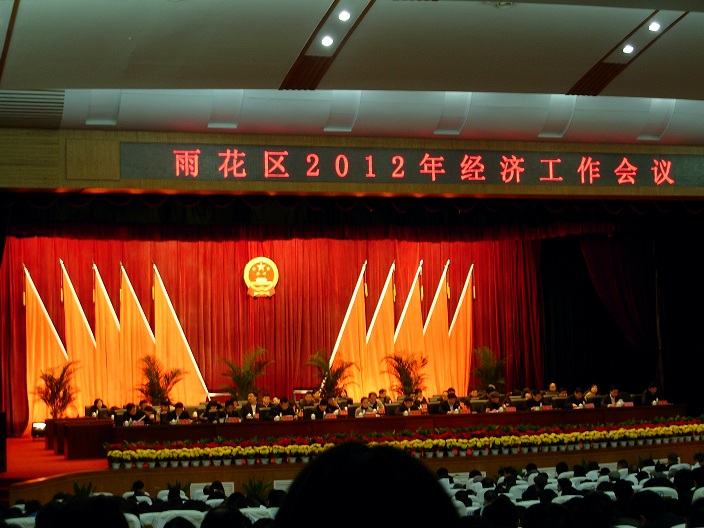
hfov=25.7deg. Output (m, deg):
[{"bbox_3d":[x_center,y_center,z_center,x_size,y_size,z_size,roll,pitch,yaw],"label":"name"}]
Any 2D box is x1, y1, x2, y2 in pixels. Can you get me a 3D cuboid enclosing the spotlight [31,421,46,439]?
[{"bbox_3d":[-8.082,4.330,40.000,0.430,0.460,0.330,0,-1,-18],"label":"spotlight"}]

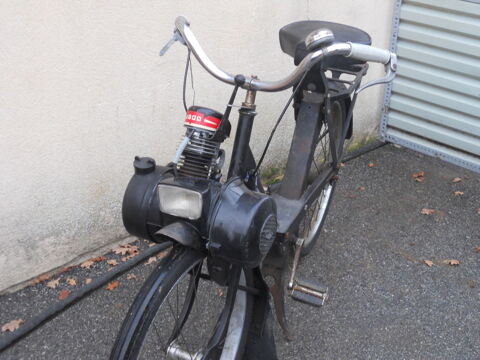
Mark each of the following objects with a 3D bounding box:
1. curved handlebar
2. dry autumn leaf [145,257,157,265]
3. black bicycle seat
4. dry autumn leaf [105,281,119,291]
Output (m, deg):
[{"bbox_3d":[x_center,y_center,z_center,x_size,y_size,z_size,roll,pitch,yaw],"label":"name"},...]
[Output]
[{"bbox_3d":[0.047,-0.269,1.633,0.560,0.140,0.160,16,28,28],"label":"curved handlebar"},{"bbox_3d":[-0.310,0.280,2.599,0.031,0.012,0.054,19,30,34],"label":"dry autumn leaf"},{"bbox_3d":[0.238,-0.390,2.124,0.248,0.095,0.262,12,29,18],"label":"black bicycle seat"},{"bbox_3d":[-0.419,0.346,2.446,0.036,0.012,0.056,17,28,29],"label":"dry autumn leaf"}]

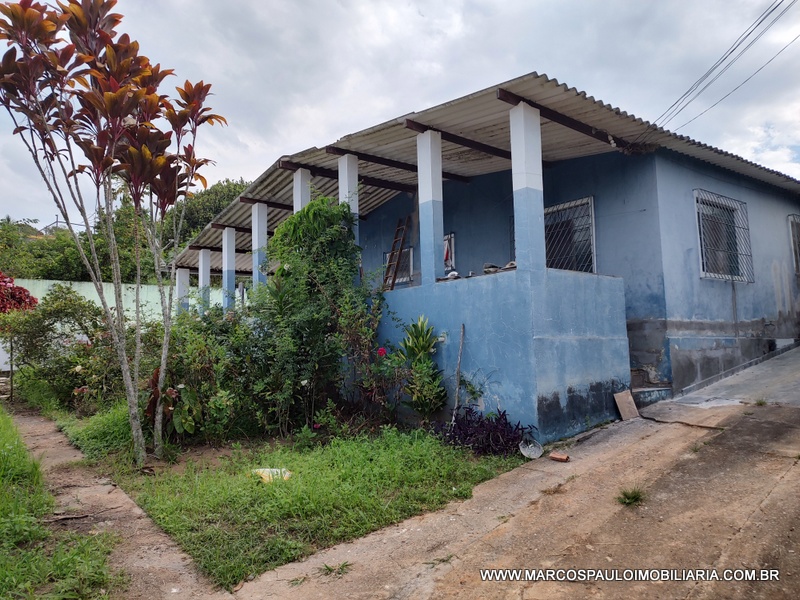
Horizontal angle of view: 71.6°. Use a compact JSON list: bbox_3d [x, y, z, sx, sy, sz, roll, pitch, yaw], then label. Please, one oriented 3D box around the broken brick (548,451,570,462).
[{"bbox_3d":[1.552,1.522,5.380,0.175,0.060,0.110,-7,-2,33],"label":"broken brick"}]

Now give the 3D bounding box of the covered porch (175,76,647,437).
[{"bbox_3d":[-1.432,-0.185,12.372,3.450,4.870,14.000,3,-7,-38],"label":"covered porch"}]

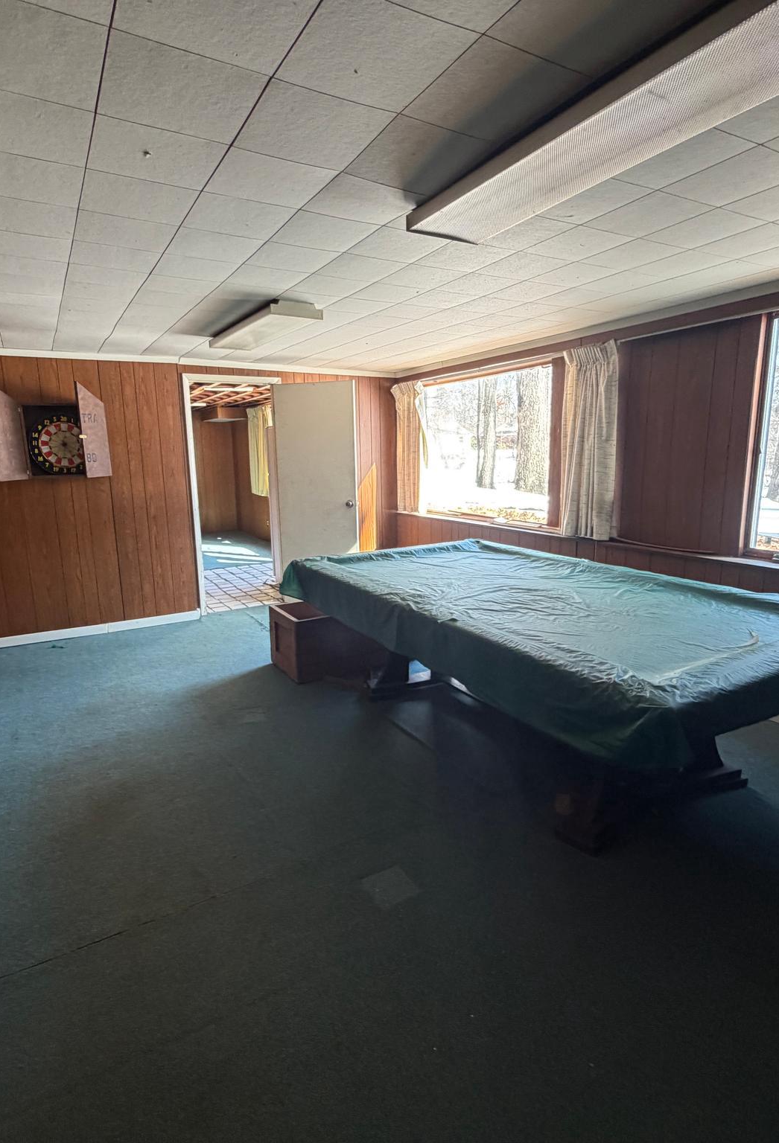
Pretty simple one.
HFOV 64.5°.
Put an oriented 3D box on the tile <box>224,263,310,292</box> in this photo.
[{"bbox_3d":[-0.529,-1.277,2.666,0.303,0.020,0.303,-7,12,-29],"label":"tile"}]

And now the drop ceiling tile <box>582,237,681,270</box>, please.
[{"bbox_3d":[0.985,-1.274,2.475,0.304,0.017,0.304,-7,12,-29],"label":"drop ceiling tile"}]

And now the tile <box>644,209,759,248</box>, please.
[{"bbox_3d":[1.137,-1.231,2.214,0.304,0.017,0.304,-7,12,-29],"label":"tile"}]

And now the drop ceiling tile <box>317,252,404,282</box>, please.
[{"bbox_3d":[-0.123,-1.282,2.582,0.305,0.020,0.305,-7,12,-29],"label":"drop ceiling tile"}]

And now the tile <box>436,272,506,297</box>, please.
[{"bbox_3d":[0.415,-1.332,2.851,0.303,0.020,0.303,-7,12,-29],"label":"tile"}]

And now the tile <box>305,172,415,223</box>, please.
[{"bbox_3d":[-0.072,-1.142,1.882,0.304,0.017,0.304,-7,12,-29],"label":"tile"}]

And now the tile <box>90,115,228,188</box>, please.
[{"bbox_3d":[-0.617,-1.104,1.626,0.310,0.015,0.315,-7,12,-29],"label":"tile"}]

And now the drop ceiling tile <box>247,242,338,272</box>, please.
[{"bbox_3d":[-0.376,-1.229,2.404,0.304,0.017,0.304,-7,12,-29],"label":"drop ceiling tile"}]

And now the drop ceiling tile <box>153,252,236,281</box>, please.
[{"bbox_3d":[-0.792,-1.240,2.516,0.304,0.017,0.304,-7,12,-29],"label":"drop ceiling tile"}]

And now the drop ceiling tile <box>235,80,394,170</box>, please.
[{"bbox_3d":[-0.184,-1.066,1.472,0.304,0.017,0.304,-7,12,-29],"label":"drop ceiling tile"}]

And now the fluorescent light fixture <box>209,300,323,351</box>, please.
[{"bbox_3d":[-0.764,-1.445,3.675,0.285,0.074,1.131,-7,12,-29],"label":"fluorescent light fixture"}]

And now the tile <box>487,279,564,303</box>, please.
[{"bbox_3d":[0.681,-1.361,2.997,0.304,0.017,0.304,-7,12,-29],"label":"tile"}]

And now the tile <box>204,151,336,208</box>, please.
[{"bbox_3d":[-0.342,-1.127,1.764,0.305,0.020,0.305,-7,12,-29],"label":"tile"}]

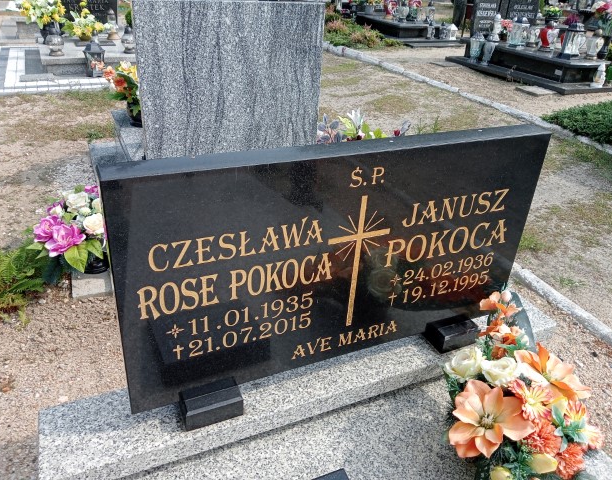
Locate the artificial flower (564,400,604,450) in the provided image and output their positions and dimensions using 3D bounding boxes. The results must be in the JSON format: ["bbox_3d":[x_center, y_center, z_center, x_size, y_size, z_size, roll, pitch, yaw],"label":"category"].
[{"bbox_3d":[0.654,0.437,1.217,0.095,0.050,0.100,8,47,-31],"label":"artificial flower"}]

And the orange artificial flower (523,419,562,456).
[{"bbox_3d":[0.482,0.404,1.058,0.085,0.082,0.055,21,-10,29],"label":"orange artificial flower"}]

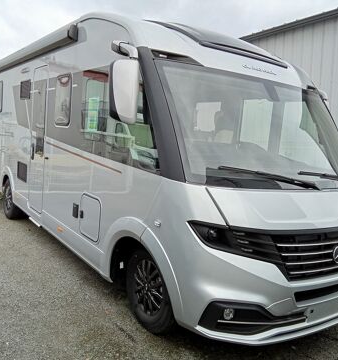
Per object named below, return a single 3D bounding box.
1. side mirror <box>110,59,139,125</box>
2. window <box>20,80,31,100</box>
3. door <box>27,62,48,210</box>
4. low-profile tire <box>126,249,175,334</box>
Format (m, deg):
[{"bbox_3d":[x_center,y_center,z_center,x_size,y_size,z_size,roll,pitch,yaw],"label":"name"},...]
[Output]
[{"bbox_3d":[-0.342,-0.647,2.886,0.200,0.480,0.150,2,7,-22],"label":"side mirror"},{"bbox_3d":[-2.070,-1.308,5.663,0.060,0.260,0.570,0,8,-34],"label":"window"},{"bbox_3d":[-1.696,-0.526,5.126,0.060,1.860,0.620,0,8,-34],"label":"door"},{"bbox_3d":[-0.084,0.876,3.217,0.235,0.720,0.720,0,8,-34],"label":"low-profile tire"}]

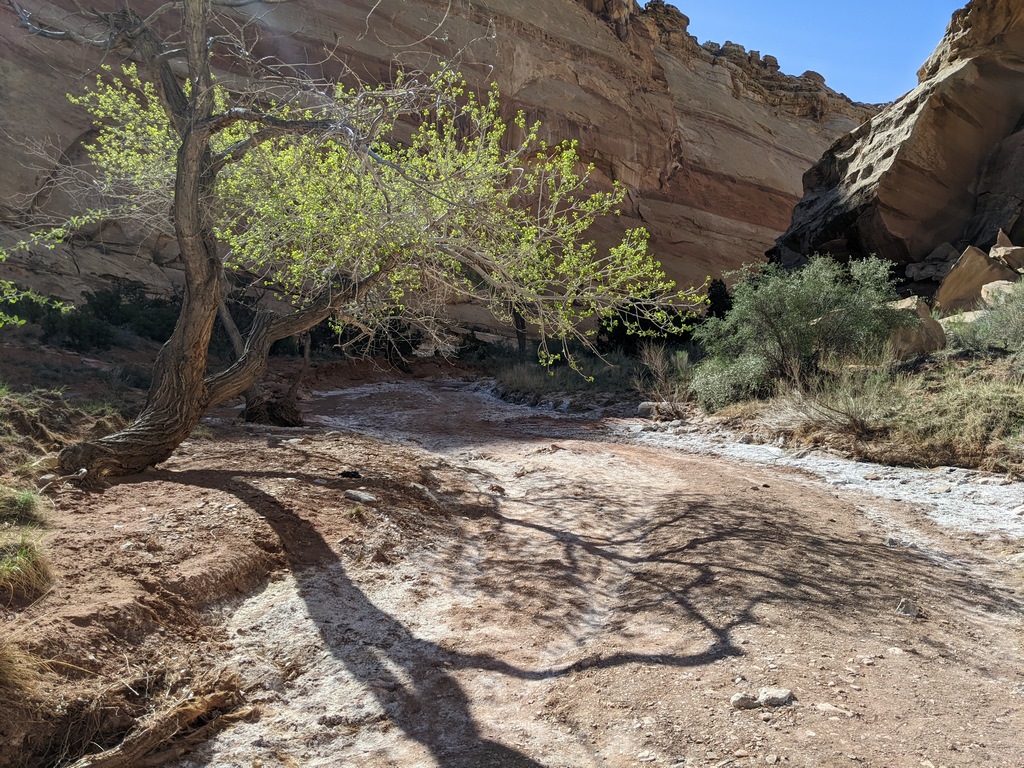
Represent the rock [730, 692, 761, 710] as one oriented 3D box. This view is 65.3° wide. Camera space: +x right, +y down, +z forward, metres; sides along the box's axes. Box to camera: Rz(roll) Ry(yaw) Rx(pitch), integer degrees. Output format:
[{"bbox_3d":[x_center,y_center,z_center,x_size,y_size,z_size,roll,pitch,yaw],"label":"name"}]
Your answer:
[{"bbox_3d":[1.082,1.471,3.700,0.125,0.060,0.095,0,3,0],"label":"rock"}]

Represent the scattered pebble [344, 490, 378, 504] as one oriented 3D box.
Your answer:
[{"bbox_3d":[-1.338,1.009,7.100,0.290,0.090,0.190,0,3,0],"label":"scattered pebble"}]

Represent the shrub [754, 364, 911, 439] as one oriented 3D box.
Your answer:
[{"bbox_3d":[5.009,0.292,12.600,2.050,1.100,1.550,0,3,0],"label":"shrub"}]

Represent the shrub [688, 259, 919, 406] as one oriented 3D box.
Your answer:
[{"bbox_3d":[5.537,-1.045,15.600,3.900,2.700,3.300,0,3,0],"label":"shrub"}]

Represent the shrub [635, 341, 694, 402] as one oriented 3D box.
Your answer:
[{"bbox_3d":[3.303,-0.249,17.300,1.300,1.250,1.100,0,3,0],"label":"shrub"}]

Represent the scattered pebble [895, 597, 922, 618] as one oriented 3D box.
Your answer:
[{"bbox_3d":[2.355,1.329,4.750,0.140,0.100,0.120,0,3,0],"label":"scattered pebble"}]

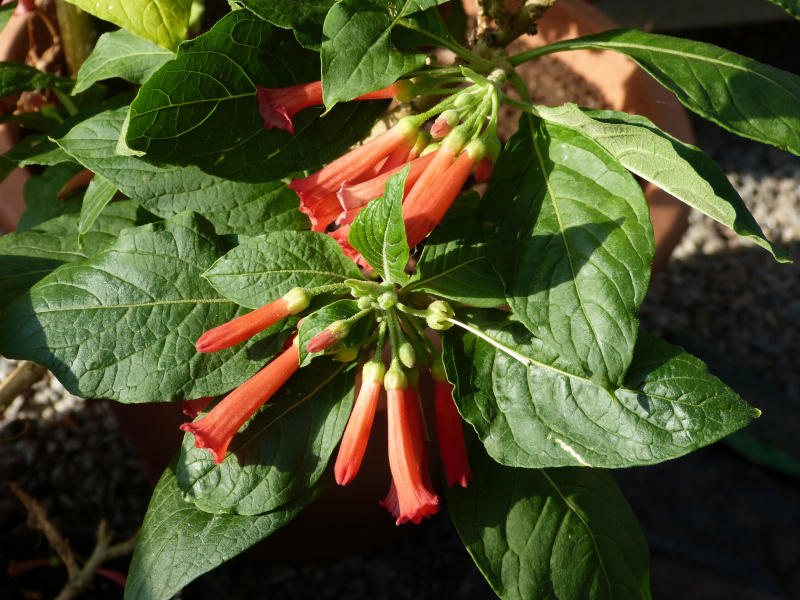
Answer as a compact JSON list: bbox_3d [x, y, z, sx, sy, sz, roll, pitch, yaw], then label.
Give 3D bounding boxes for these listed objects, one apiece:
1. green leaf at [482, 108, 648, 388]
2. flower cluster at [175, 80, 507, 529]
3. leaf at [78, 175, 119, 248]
[{"bbox_3d":[0.062,-0.018,0.510,0.058,0.022,0.108,-10,69,-9],"label":"green leaf"},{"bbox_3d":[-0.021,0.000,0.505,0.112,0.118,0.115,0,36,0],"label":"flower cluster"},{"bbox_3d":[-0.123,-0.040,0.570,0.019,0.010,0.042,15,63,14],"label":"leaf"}]

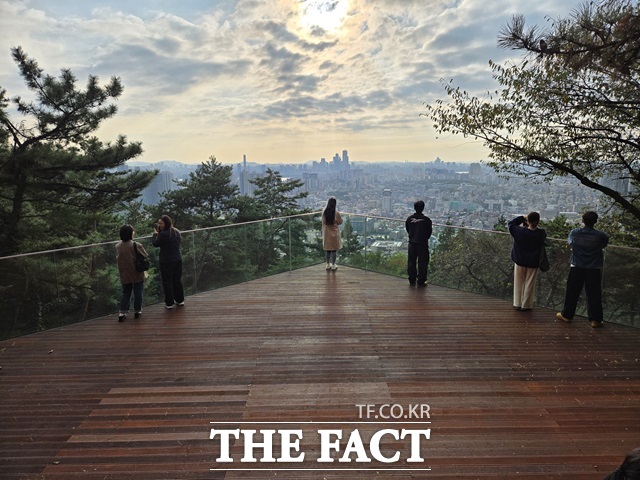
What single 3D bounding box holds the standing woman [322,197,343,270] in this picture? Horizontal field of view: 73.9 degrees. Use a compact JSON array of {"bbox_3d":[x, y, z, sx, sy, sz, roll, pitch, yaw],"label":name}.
[{"bbox_3d":[0.280,-0.140,9.650,0.480,1.660,0.380,1,10,8],"label":"standing woman"}]

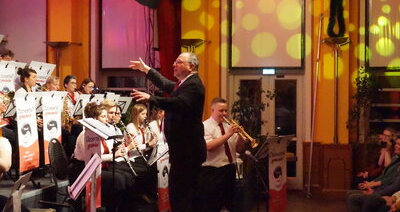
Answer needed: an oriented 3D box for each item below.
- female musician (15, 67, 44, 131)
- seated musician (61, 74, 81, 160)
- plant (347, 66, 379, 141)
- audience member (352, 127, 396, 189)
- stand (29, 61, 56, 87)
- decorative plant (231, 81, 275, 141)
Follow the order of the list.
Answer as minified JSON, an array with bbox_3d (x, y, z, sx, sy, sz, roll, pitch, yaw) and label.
[{"bbox_3d":[-1.820,0.236,7.300,0.800,1.330,0.500,1,1,24],"label":"female musician"},{"bbox_3d":[-1.531,0.267,8.250,0.800,1.320,0.520,1,1,38],"label":"seated musician"},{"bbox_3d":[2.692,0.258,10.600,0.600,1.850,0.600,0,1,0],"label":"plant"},{"bbox_3d":[2.411,0.932,8.600,0.850,1.290,0.520,0,1,-3],"label":"audience member"},{"bbox_3d":[-2.142,0.012,8.700,0.450,1.200,0.500,1,1,45],"label":"stand"},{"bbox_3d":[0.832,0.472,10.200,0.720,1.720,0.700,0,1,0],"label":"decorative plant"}]

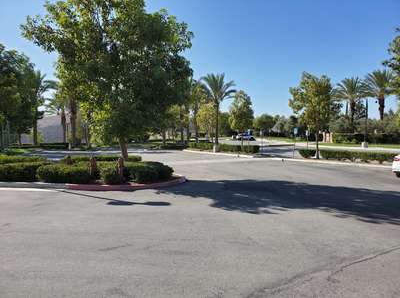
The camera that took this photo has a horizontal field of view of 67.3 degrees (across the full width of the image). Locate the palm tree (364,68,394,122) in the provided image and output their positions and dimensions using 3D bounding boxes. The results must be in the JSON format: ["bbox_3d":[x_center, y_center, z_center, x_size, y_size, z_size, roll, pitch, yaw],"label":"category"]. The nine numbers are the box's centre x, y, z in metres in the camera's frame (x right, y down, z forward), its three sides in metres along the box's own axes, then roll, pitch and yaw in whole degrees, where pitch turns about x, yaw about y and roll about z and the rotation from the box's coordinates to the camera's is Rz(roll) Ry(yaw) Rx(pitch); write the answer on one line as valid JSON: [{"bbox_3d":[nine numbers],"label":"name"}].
[{"bbox_3d":[28.842,-6.631,48.000,5.700,12.140,5.700,0,3,0],"label":"palm tree"}]

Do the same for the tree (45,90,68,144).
[{"bbox_3d":[-23.853,-5.475,51.000,5.100,9.250,5.100,0,3,0],"label":"tree"}]

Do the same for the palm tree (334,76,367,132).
[{"bbox_3d":[26.138,-6.578,52.000,5.700,11.600,5.700,0,3,0],"label":"palm tree"}]

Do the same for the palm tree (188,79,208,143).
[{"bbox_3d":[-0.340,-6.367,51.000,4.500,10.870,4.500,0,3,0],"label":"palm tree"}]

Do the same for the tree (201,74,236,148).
[{"bbox_3d":[2.402,-4.933,39.000,4.800,9.740,4.800,0,3,0],"label":"tree"}]

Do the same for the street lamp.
[{"bbox_3d":[20.421,-3.264,37.000,0.750,6.280,0.750,0,3,0],"label":"street lamp"}]

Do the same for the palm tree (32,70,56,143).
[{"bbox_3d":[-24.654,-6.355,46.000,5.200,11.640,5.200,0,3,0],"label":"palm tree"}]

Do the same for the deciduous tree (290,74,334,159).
[{"bbox_3d":[8.093,-2.490,22.000,3.250,6.370,3.250,0,3,0],"label":"deciduous tree"}]

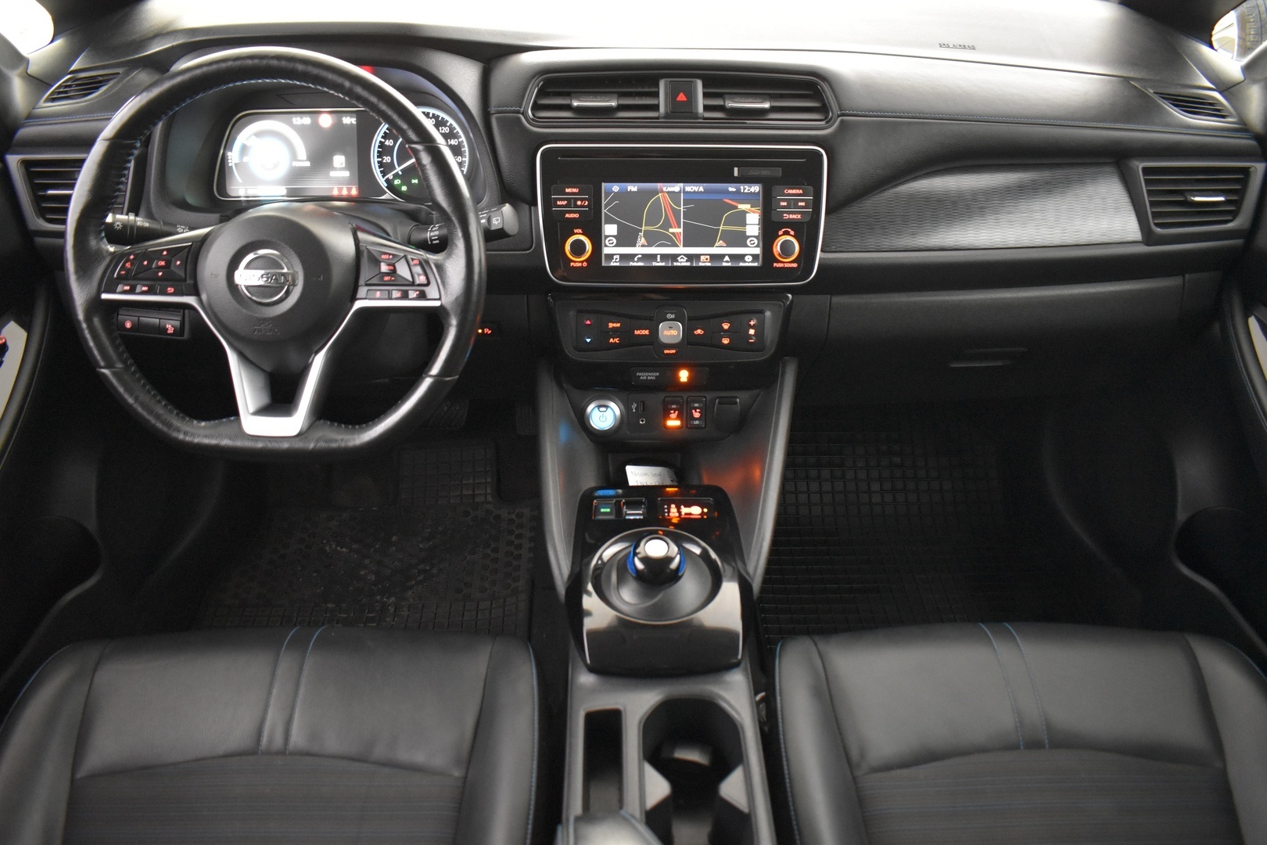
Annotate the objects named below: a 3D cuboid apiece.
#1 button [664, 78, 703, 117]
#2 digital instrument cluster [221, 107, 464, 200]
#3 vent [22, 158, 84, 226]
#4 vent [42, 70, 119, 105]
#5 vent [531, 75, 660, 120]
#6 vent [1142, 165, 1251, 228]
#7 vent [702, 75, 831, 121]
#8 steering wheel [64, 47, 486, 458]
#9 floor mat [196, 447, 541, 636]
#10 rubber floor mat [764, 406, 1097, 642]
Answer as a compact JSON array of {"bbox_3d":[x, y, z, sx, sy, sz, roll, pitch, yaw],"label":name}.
[{"bbox_3d":[0.054,-0.359,1.055,0.039,0.041,0.020,0,10,-2],"label":"button"},{"bbox_3d":[-0.332,-0.310,1.110,0.290,0.106,0.050,0,10,-2],"label":"digital instrument cluster"},{"bbox_3d":[-0.601,-0.253,1.044,0.120,0.071,0.040,0,14,-2],"label":"vent"},{"bbox_3d":[-0.624,-0.372,1.082,0.092,0.025,0.046,-3,72,-6],"label":"vent"},{"bbox_3d":[-0.043,-0.362,1.070,0.144,0.049,0.040,0,10,-2],"label":"vent"},{"bbox_3d":[0.615,-0.251,1.059,0.120,0.071,0.040,0,14,-2],"label":"vent"},{"bbox_3d":[0.145,-0.362,1.075,0.144,0.050,0.040,0,10,-2],"label":"vent"},{"bbox_3d":[-0.318,-0.147,0.865,0.372,0.358,0.095,0,9,-2],"label":"steering wheel"},{"bbox_3d":[-0.381,0.198,1.424,0.480,0.120,0.440,0,34,-2],"label":"floor mat"},{"bbox_3d":[0.430,0.172,1.443,0.490,0.150,0.460,0,34,-2],"label":"rubber floor mat"}]

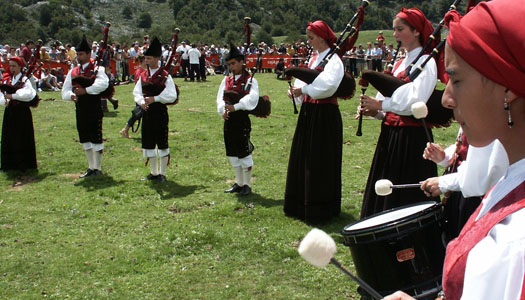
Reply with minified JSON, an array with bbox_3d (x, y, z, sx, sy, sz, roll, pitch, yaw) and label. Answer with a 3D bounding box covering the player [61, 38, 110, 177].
[{"bbox_3d":[-2.151,-0.533,6.862,0.500,1.699,0.440,4,11,20],"label":"player"}]

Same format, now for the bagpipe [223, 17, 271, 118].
[{"bbox_3d":[-0.161,-0.822,5.694,0.380,1.016,0.500,6,12,32],"label":"bagpipe"}]

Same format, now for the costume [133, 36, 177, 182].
[{"bbox_3d":[-1.234,-0.462,6.469,0.480,1.638,0.420,3,11,17],"label":"costume"}]

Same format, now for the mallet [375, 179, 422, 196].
[{"bbox_3d":[0.585,0.144,2.209,0.300,0.070,0.070,0,10,-2],"label":"mallet"}]

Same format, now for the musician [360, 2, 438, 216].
[{"bbox_3d":[0.811,0.001,3.474,0.580,1.690,0.540,-2,10,-13],"label":"musician"}]

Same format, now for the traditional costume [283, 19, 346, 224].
[{"bbox_3d":[0.444,-0.225,4.835,0.540,1.719,0.500,-4,11,-20],"label":"traditional costume"}]

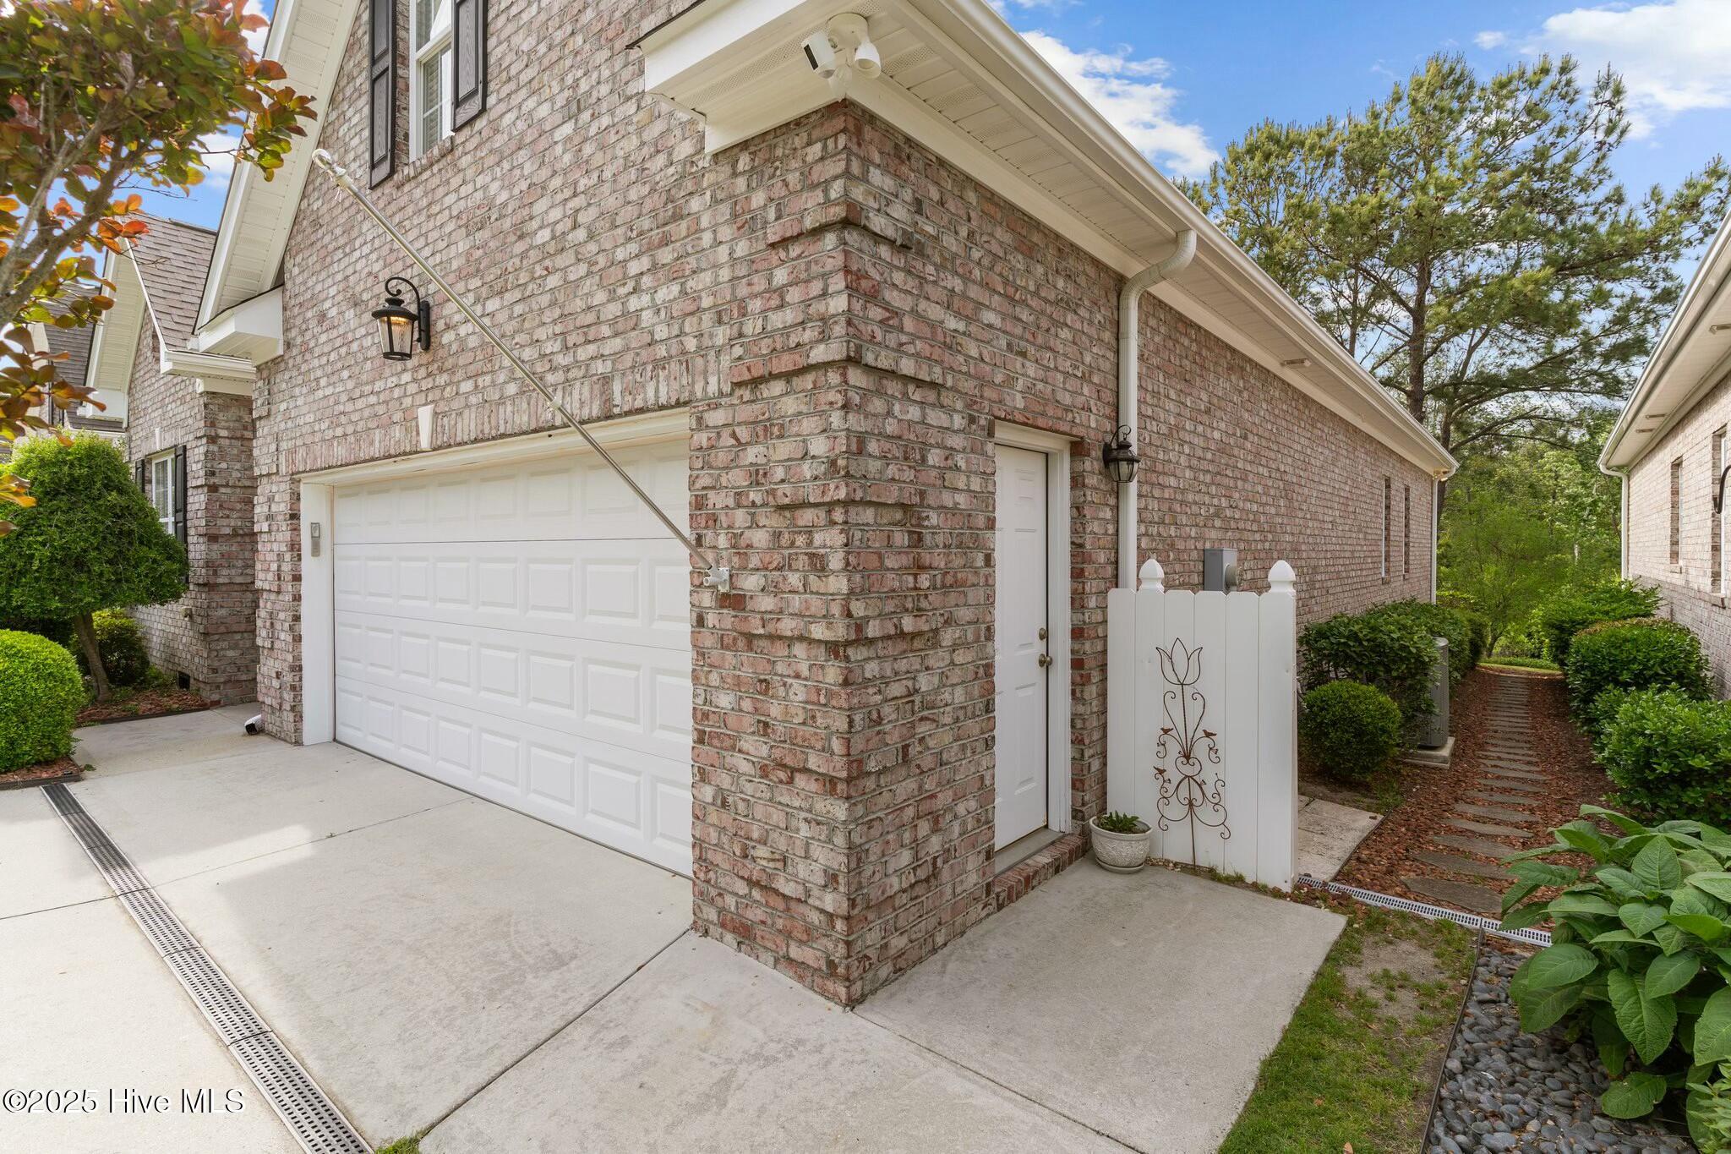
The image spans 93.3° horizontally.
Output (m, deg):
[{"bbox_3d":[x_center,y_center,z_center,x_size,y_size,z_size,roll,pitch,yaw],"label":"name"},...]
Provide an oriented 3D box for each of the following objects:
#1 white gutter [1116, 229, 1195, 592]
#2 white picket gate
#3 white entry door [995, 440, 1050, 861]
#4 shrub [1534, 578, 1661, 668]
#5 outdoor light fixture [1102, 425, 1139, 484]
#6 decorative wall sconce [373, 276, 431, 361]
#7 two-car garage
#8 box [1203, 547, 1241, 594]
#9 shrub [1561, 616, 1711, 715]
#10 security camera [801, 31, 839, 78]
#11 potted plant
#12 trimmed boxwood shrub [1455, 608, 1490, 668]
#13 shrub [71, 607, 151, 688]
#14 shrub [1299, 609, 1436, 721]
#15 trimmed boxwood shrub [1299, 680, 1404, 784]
[{"bbox_3d":[1.606,-0.202,4.537,0.430,3.300,0.110,1,2,40],"label":"white gutter"},{"bbox_3d":[1.724,0.704,4.243,0.920,1.580,0.140,1,2,38],"label":"white picket gate"},{"bbox_3d":[0.708,0.352,4.104,0.080,2.050,0.840,1,2,40],"label":"white entry door"},{"bbox_3d":[10.105,0.648,11.324,1.350,1.250,1.300,1,2,40],"label":"shrub"},{"bbox_3d":[1.421,-0.667,4.484,0.190,0.320,0.165,1,2,40],"label":"outdoor light fixture"},{"bbox_3d":[-2.878,-1.580,5.024,0.240,0.500,0.290,1,2,39],"label":"decorative wall sconce"},{"bbox_3d":[-2.465,0.308,5.148,4.900,2.150,0.150,1,2,39],"label":"two-car garage"},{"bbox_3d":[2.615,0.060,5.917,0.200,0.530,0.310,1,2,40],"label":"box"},{"bbox_3d":[7.320,0.889,7.774,1.080,1.000,1.080,1,2,40],"label":"shrub"},{"bbox_3d":[-0.151,-1.710,2.670,0.090,0.105,0.080,-33,7,-8],"label":"security camera"},{"bbox_3d":[1.310,1.365,4.232,0.295,0.280,0.295,1,2,40],"label":"potted plant"},{"bbox_3d":[8.522,0.823,11.830,0.850,0.870,0.900,1,2,40],"label":"trimmed boxwood shrub"},{"bbox_3d":[-8.778,0.772,9.527,0.820,0.950,0.820,1,2,40],"label":"shrub"},{"bbox_3d":[3.914,0.850,6.378,0.950,1.140,0.950,1,2,40],"label":"shrub"},{"bbox_3d":[3.390,1.080,5.749,0.680,0.720,0.680,1,2,40],"label":"trimmed boxwood shrub"}]

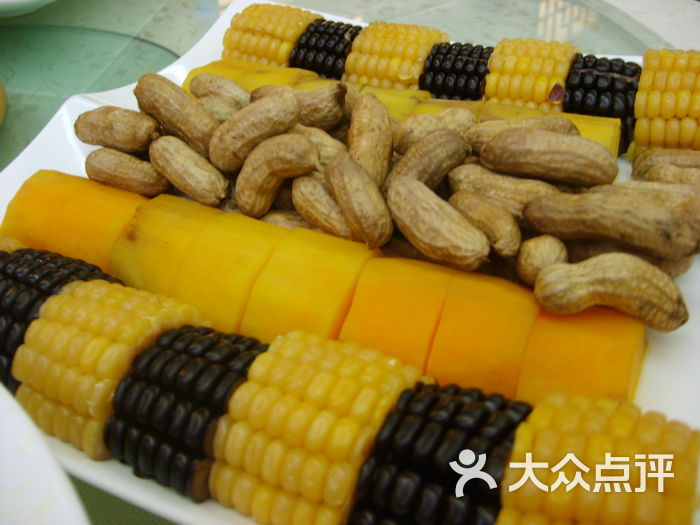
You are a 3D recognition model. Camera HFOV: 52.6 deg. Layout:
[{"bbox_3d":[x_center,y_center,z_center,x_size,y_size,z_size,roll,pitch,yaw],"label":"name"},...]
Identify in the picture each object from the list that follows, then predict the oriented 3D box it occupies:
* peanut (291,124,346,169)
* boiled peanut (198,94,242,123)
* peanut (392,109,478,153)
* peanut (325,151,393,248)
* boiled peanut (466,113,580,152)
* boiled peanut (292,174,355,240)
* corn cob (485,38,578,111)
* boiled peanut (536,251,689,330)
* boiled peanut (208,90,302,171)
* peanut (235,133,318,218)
[{"bbox_3d":[-0.012,-0.044,0.282,0.033,0.015,0.016,30,47,22],"label":"peanut"},{"bbox_3d":[-0.054,-0.066,0.306,0.032,0.012,0.012,27,50,24],"label":"boiled peanut"},{"bbox_3d":[0.036,-0.055,0.296,0.037,0.014,0.014,-22,47,-16],"label":"peanut"},{"bbox_3d":[0.002,-0.021,0.239,0.016,0.015,0.040,-15,62,-18],"label":"peanut"},{"bbox_3d":[0.067,-0.050,0.274,0.044,0.013,0.013,-5,42,-2],"label":"boiled peanut"},{"bbox_3d":[-0.008,-0.019,0.251,0.015,0.015,0.038,-26,60,-28],"label":"boiled peanut"},{"bbox_3d":[0.083,-0.079,0.324,0.035,0.043,0.043,14,45,14],"label":"corn cob"},{"bbox_3d":[0.076,0.009,0.205,0.043,0.015,0.019,10,43,4],"label":"boiled peanut"},{"bbox_3d":[-0.036,-0.053,0.276,0.044,0.015,0.015,-42,53,-18],"label":"boiled peanut"},{"bbox_3d":[-0.026,-0.031,0.256,0.019,0.014,0.035,32,61,33],"label":"peanut"}]

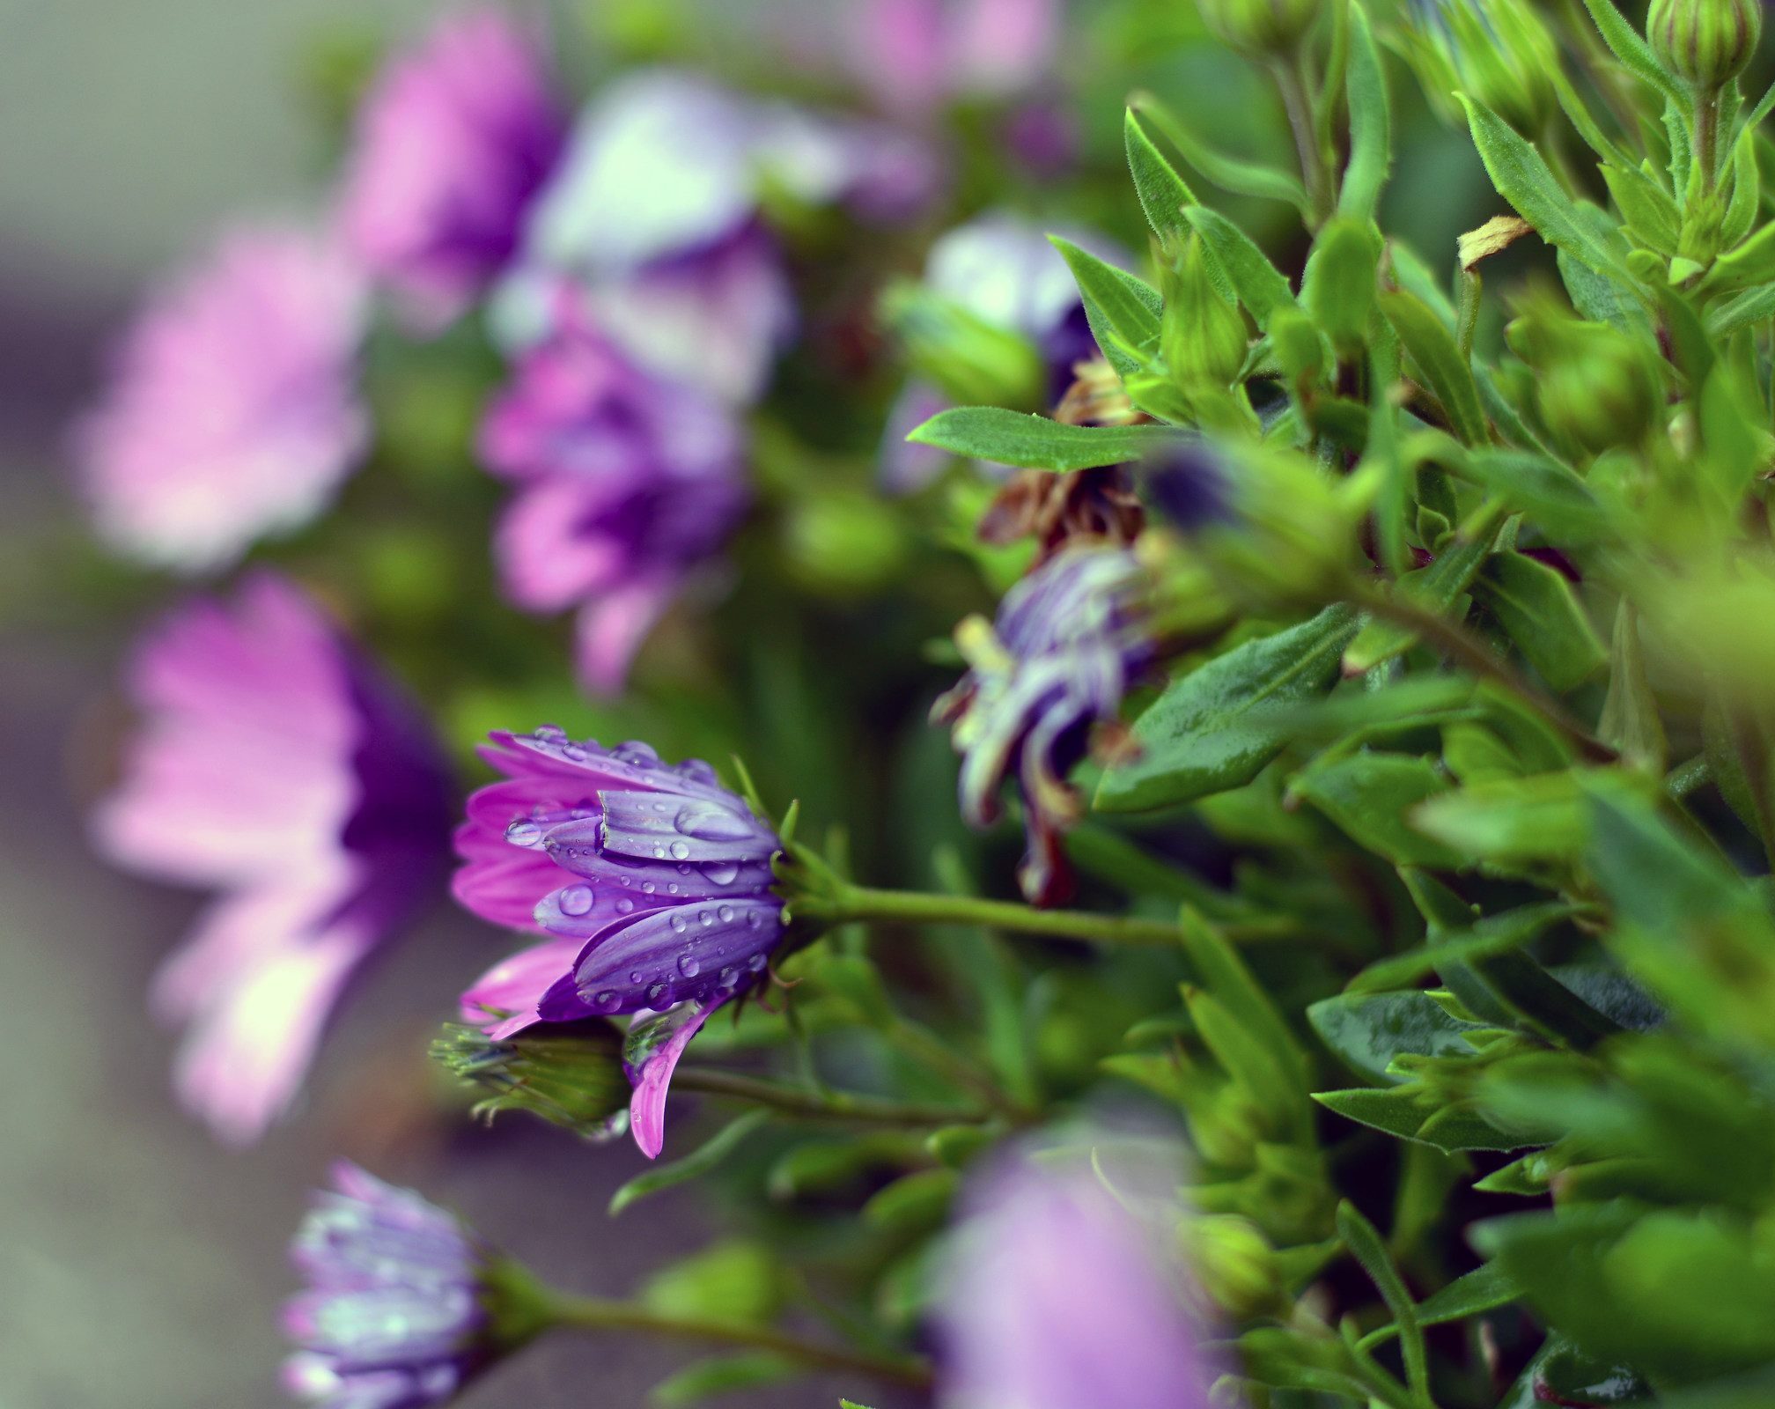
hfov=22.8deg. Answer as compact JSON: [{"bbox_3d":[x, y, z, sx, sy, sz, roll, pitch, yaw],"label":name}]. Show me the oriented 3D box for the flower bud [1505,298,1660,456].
[{"bbox_3d":[0.060,-0.028,0.380,0.013,0.013,0.013,-29,24,0],"label":"flower bud"}]

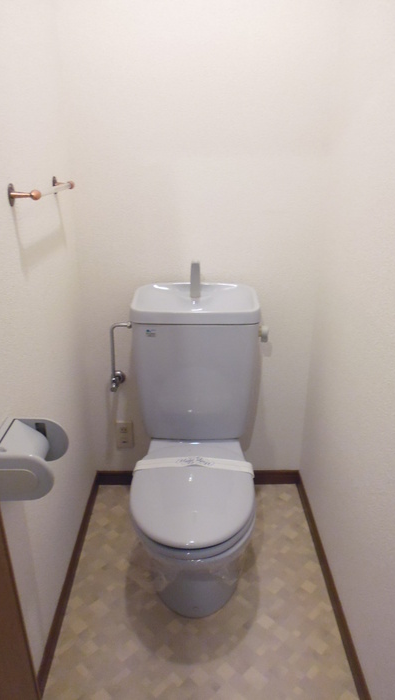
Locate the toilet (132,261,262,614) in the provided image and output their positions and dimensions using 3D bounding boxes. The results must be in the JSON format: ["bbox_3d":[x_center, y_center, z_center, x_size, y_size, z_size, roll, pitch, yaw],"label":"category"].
[{"bbox_3d":[-0.004,0.292,1.518,0.415,0.930,0.748,0,23,-1],"label":"toilet"}]

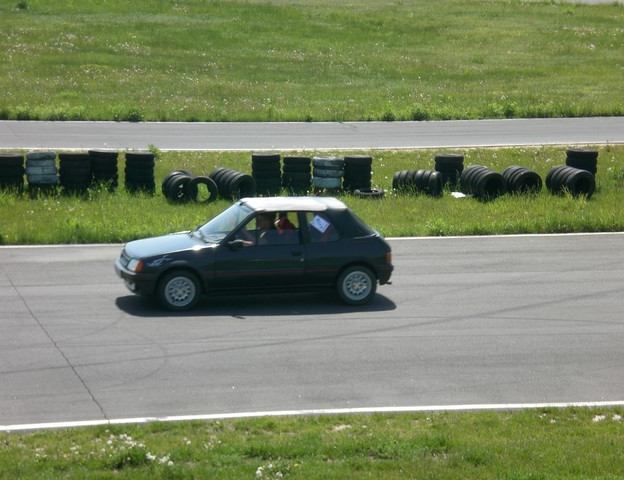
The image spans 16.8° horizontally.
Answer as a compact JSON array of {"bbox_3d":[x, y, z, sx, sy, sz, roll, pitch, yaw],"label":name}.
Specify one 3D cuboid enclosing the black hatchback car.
[{"bbox_3d":[-0.788,0.145,28.468,3.705,1.375,1.580,-1,8,-16],"label":"black hatchback car"}]

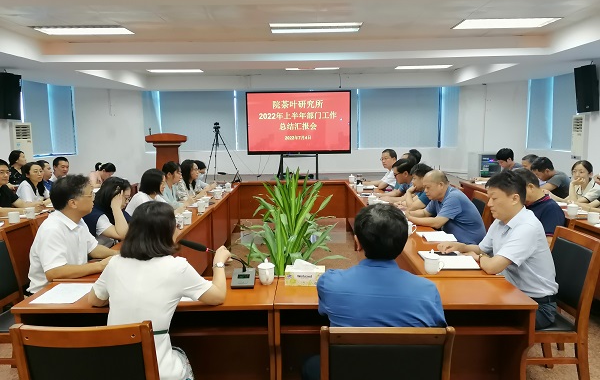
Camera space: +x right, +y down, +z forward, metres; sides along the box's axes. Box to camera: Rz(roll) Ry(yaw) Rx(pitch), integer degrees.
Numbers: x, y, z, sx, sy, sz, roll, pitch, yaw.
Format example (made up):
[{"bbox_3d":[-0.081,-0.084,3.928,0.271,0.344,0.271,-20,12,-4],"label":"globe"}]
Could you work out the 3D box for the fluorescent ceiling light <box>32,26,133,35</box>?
[{"bbox_3d":[-2.870,-2.123,6.686,1.200,0.070,0.600,-1,7,1],"label":"fluorescent ceiling light"}]

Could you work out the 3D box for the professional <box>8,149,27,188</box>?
[{"bbox_3d":[-3.901,0.091,7.134,0.660,1.290,0.480,-2,7,-10],"label":"professional"}]

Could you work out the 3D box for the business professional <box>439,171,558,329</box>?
[{"bbox_3d":[1.234,0.539,2.956,0.710,1.300,0.500,-1,7,1],"label":"business professional"}]

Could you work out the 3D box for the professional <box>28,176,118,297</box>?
[{"bbox_3d":[-1.270,0.563,3.001,0.660,1.320,0.500,-1,7,1],"label":"professional"}]

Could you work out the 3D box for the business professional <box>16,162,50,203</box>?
[{"bbox_3d":[-2.850,0.324,5.381,0.650,1.240,0.500,0,7,7],"label":"business professional"}]

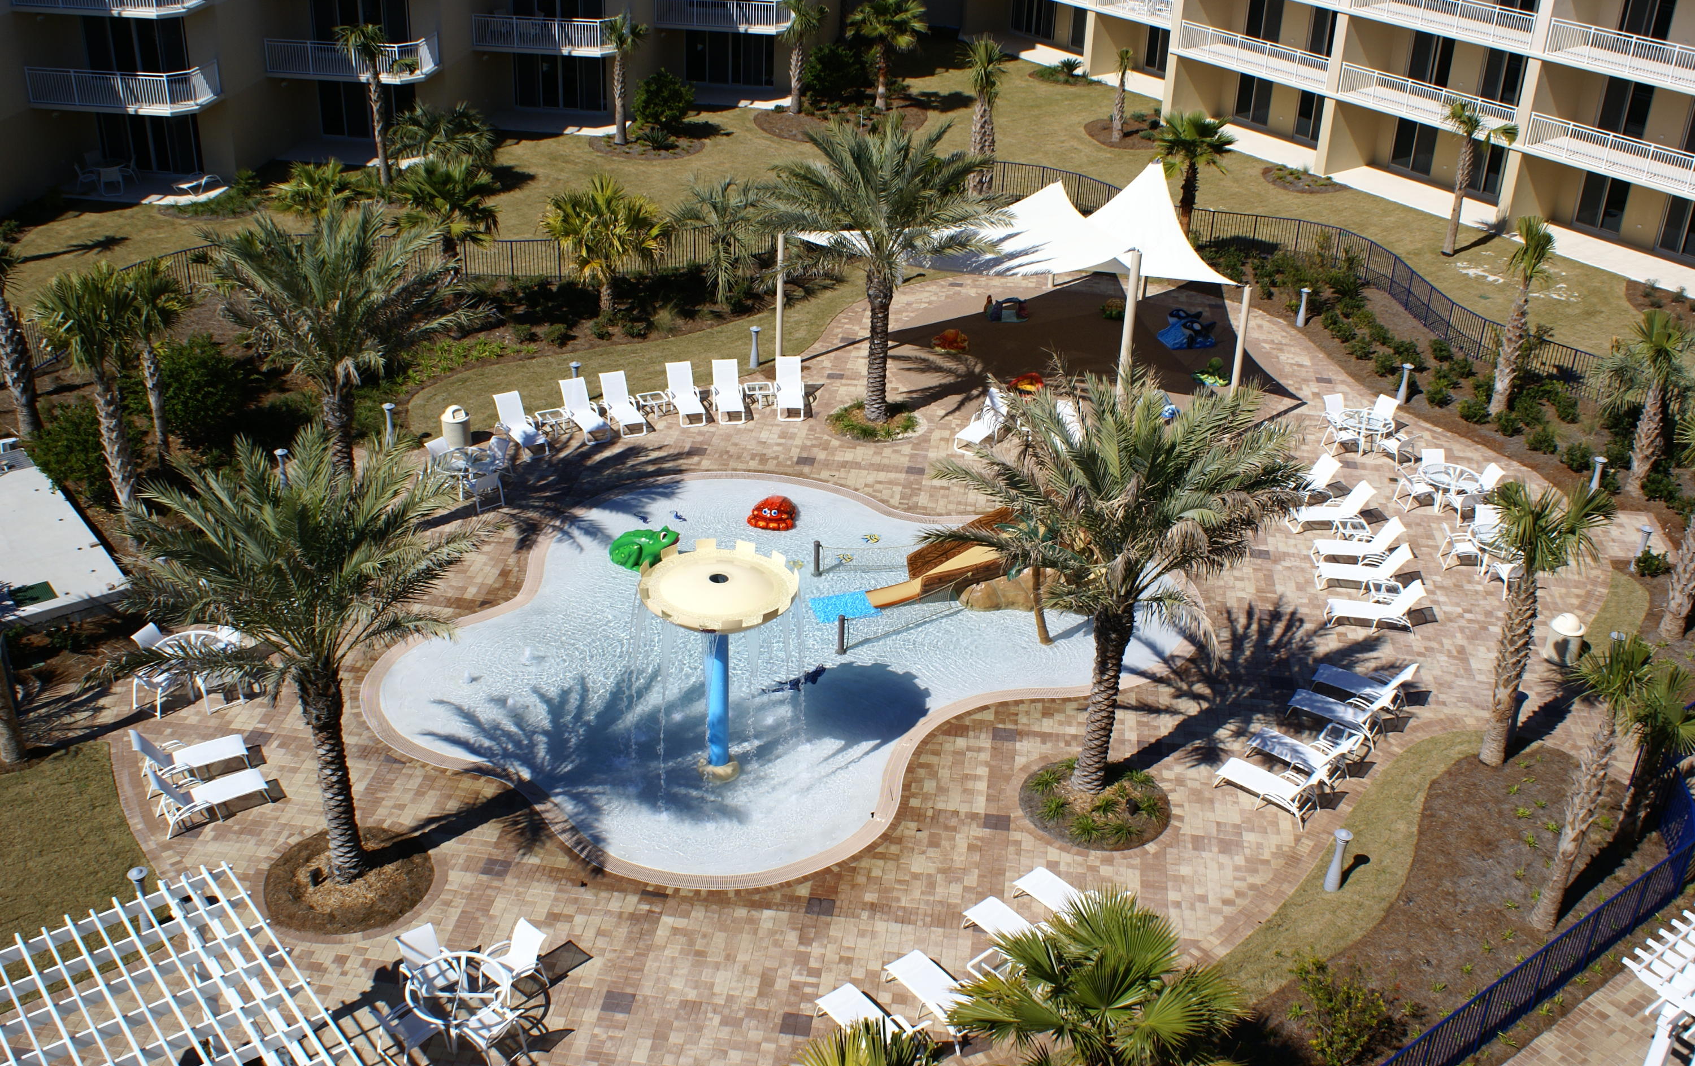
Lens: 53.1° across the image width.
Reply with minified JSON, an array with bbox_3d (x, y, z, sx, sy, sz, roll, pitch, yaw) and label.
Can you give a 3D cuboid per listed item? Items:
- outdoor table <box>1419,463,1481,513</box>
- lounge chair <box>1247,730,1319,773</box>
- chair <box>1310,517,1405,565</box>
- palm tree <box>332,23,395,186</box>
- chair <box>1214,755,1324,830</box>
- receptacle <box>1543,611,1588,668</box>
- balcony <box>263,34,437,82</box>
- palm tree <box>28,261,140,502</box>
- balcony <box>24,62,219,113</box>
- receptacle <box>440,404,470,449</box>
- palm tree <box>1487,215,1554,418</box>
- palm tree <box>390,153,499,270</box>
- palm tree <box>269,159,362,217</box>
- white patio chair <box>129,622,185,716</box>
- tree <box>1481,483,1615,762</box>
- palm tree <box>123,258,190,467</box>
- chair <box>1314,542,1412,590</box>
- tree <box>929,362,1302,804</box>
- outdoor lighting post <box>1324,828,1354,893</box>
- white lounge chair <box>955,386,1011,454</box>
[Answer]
[{"bbox_3d":[13.384,-0.928,37.768,1.360,0.720,1.360,2,27,-1],"label":"outdoor table"},{"bbox_3d":[7.531,3.548,28.078,1.711,0.926,0.674,21,32,33],"label":"lounge chair"},{"bbox_3d":[10.591,0.175,35.192,1.740,0.900,0.670,2,27,0],"label":"chair"},{"bbox_3d":[-15.530,-13.770,55.002,1.850,5.300,1.850,2,27,0],"label":"palm tree"},{"bbox_3d":[6.765,3.860,26.901,1.780,0.960,0.680,24,34,36],"label":"chair"},{"bbox_3d":[13.507,1.938,31.786,0.694,0.885,0.694,9,28,13],"label":"receptacle"},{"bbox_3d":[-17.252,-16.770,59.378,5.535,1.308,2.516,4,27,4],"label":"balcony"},{"bbox_3d":[-14.842,-2.508,33.992,2.200,5.750,2.200,1,29,0],"label":"palm tree"},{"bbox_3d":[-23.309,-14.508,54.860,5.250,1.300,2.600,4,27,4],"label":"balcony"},{"bbox_3d":[-9.053,-2.467,39.032,0.640,1.000,0.640,1,29,-1],"label":"receptacle"},{"bbox_3d":[16.332,-5.204,41.386,1.350,4.950,1.350,2,27,-1],"label":"palm tree"},{"bbox_3d":[-11.191,-8.774,47.664,3.000,3.500,3.000,2,27,0],"label":"palm tree"},{"bbox_3d":[-16.274,-10.464,51.929,2.900,2.050,2.900,1,29,0],"label":"palm tree"},{"bbox_3d":[-11.587,2.293,28.534,0.860,1.000,0.740,4,27,4],"label":"white patio chair"},{"bbox_3d":[11.064,1.686,27.710,2.214,4.830,2.214,2,27,0],"label":"tree"},{"bbox_3d":[-14.659,-3.566,36.075,1.700,4.500,1.600,2,27,-1],"label":"palm tree"},{"bbox_3d":[10.433,0.694,34.309,1.760,0.910,0.700,4,29,5],"label":"chair"},{"bbox_3d":[3.927,1.113,25.959,5.500,6.500,5.500,2,27,-1],"label":"tree"},{"bbox_3d":[7.591,5.079,26.185,0.290,1.080,0.290,1,29,0],"label":"outdoor lighting post"},{"bbox_3d":[3.200,-2.596,39.917,0.700,0.920,1.750,16,33,25],"label":"white lounge chair"}]

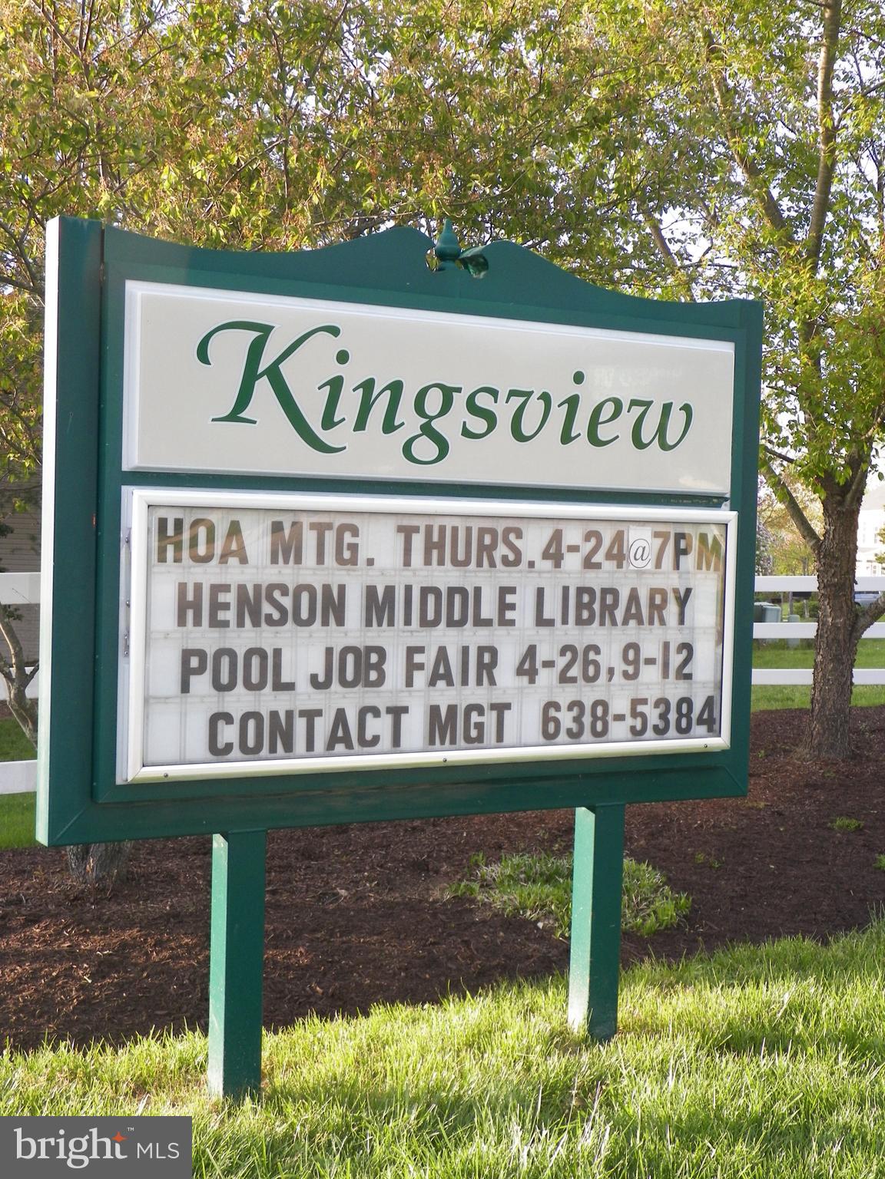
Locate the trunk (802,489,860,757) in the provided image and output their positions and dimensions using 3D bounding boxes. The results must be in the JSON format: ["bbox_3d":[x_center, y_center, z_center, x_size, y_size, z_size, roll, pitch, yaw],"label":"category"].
[{"bbox_3d":[2.647,0.233,10.800,0.320,1.800,0.320,4,2,13],"label":"trunk"}]

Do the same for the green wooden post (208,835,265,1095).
[{"bbox_3d":[-0.476,0.864,3.722,0.092,0.629,0.095,0,3,-28],"label":"green wooden post"}]

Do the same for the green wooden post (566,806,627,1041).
[{"bbox_3d":[0.401,0.858,4.184,0.092,0.605,0.095,0,3,-28],"label":"green wooden post"}]

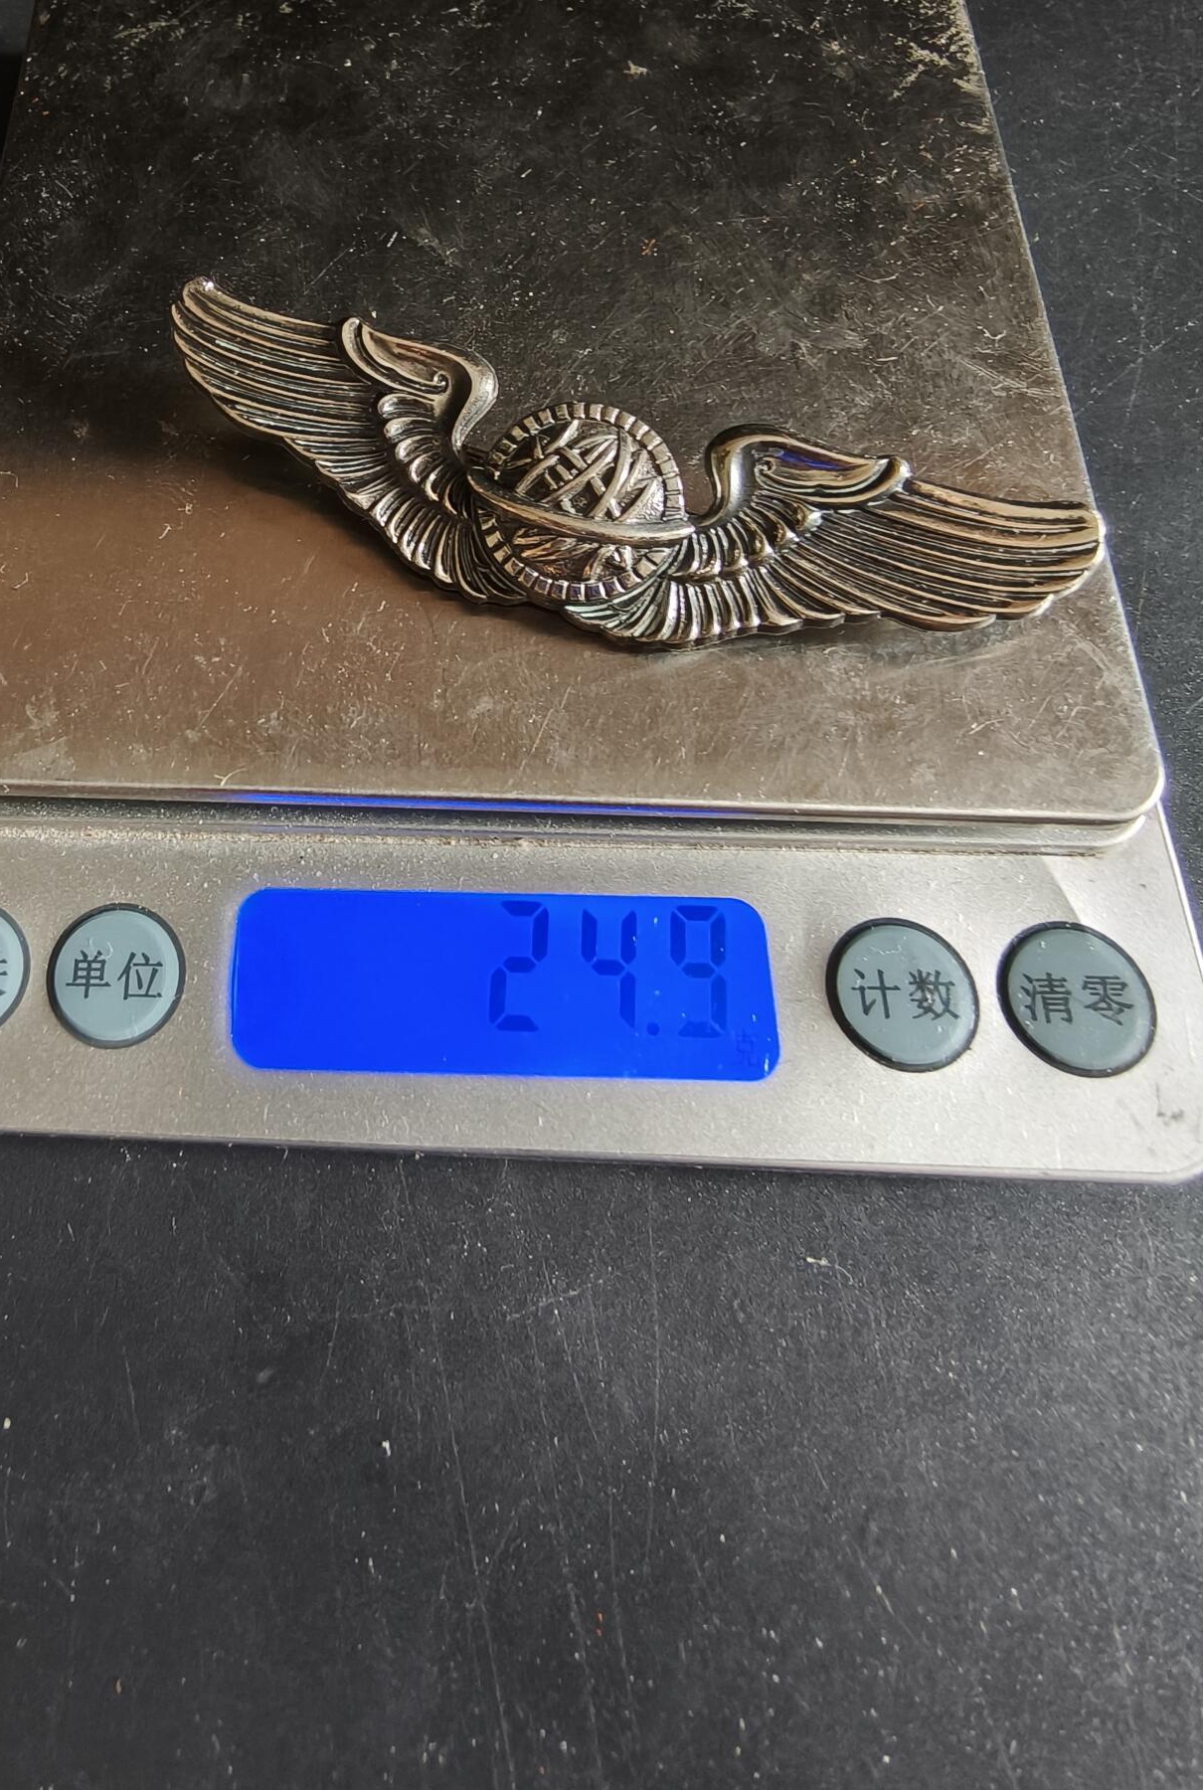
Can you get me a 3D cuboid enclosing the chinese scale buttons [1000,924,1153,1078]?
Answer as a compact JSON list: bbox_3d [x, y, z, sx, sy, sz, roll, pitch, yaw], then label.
[{"bbox_3d":[0.038,0.008,0.095,0.012,0.002,0.012,1,69,-2],"label":"chinese scale buttons"}]

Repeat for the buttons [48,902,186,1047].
[{"bbox_3d":[-0.038,0.006,0.092,0.012,0.002,0.012,1,69,-2],"label":"buttons"}]

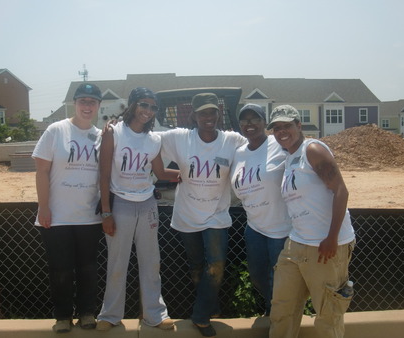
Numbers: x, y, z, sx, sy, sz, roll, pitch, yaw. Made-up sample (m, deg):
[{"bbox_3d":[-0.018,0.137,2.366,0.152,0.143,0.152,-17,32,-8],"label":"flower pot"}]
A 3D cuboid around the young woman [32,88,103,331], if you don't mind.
[{"bbox_3d":[-0.905,0.271,3.402,0.530,1.711,0.360,-1,3,-12],"label":"young woman"}]

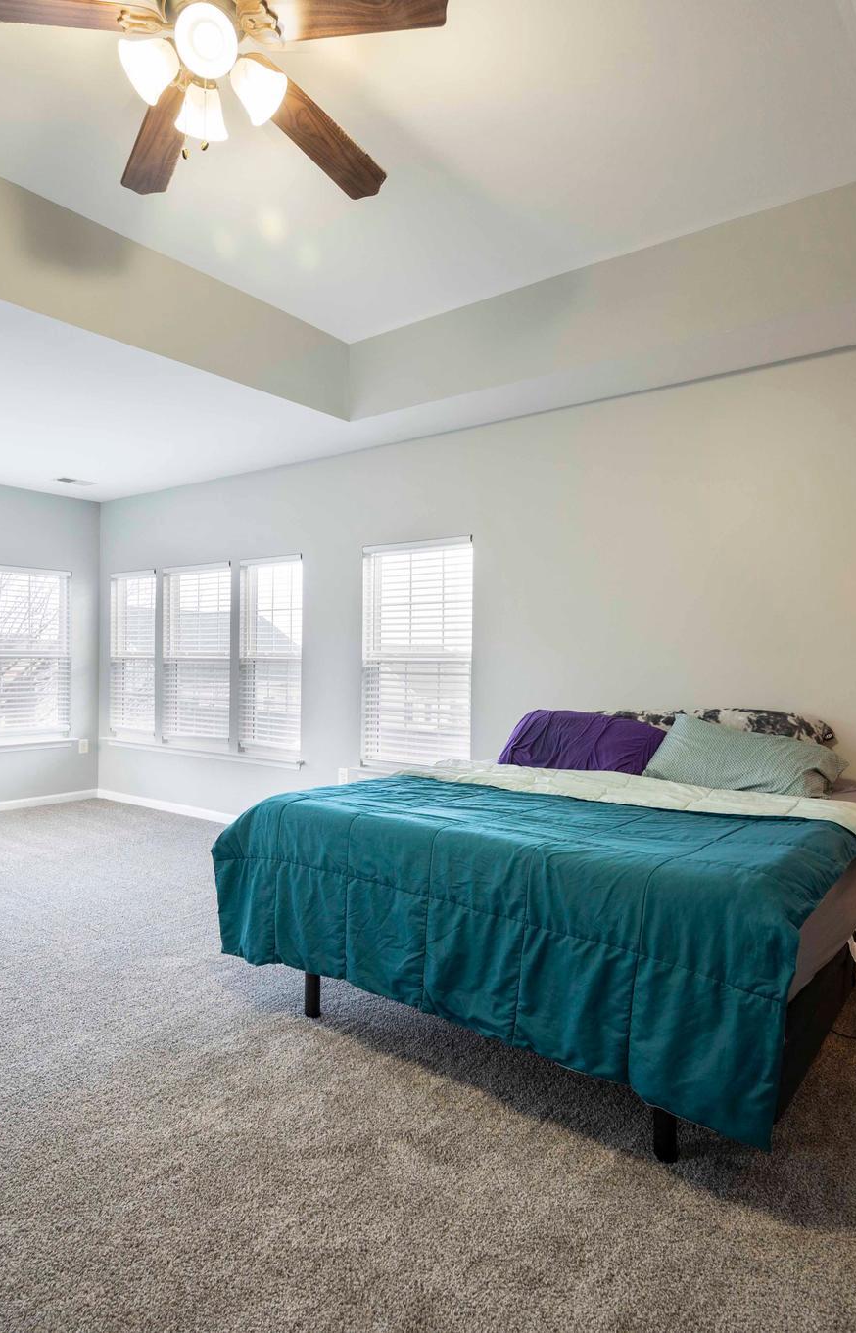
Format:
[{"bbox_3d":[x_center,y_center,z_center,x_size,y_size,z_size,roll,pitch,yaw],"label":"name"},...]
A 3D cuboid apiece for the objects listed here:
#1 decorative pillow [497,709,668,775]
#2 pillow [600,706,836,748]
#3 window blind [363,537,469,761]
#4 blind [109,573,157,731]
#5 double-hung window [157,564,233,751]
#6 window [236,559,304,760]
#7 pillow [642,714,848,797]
[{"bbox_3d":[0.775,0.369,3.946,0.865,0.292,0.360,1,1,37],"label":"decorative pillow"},{"bbox_3d":[1.382,0.363,3.720,1.020,0.400,0.190,1,-32,37],"label":"pillow"},{"bbox_3d":[-0.088,-0.061,5.060,0.893,1.483,0.060,1,0,37],"label":"window blind"},{"bbox_3d":[-2.650,-0.097,7.018,0.698,1.483,0.100,1,0,37],"label":"blind"},{"bbox_3d":[-1.916,-0.085,6.463,0.897,1.487,0.100,1,0,37],"label":"double-hung window"},{"bbox_3d":[-1.187,-0.075,5.910,0.696,1.487,0.100,1,0,37],"label":"window"},{"bbox_3d":[1.401,0.375,3.430,0.740,0.190,0.430,5,41,41],"label":"pillow"}]

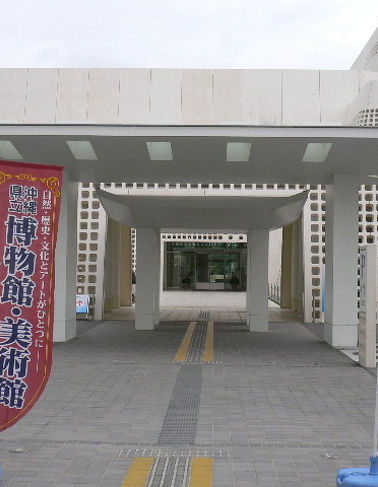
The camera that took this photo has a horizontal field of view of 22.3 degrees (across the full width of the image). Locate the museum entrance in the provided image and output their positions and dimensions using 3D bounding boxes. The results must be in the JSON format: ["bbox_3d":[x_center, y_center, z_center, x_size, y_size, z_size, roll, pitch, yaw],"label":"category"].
[{"bbox_3d":[1.092,1.321,55.000,5.000,2.800,0.800,1,-1,1],"label":"museum entrance"}]

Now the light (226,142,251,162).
[{"bbox_3d":[0.847,-1.548,16.276,0.390,0.100,1.120,1,-10,2],"label":"light"}]

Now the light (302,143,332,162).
[{"bbox_3d":[2.173,-1.532,16.238,0.390,0.100,1.120,1,-10,2],"label":"light"}]

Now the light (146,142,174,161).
[{"bbox_3d":[-0.484,-1.563,16.314,0.390,0.100,1.120,1,-10,2],"label":"light"}]

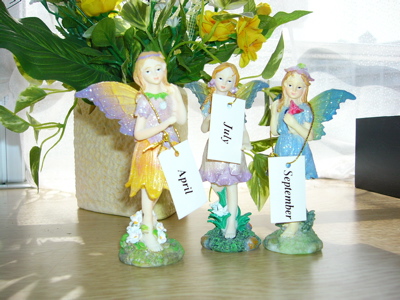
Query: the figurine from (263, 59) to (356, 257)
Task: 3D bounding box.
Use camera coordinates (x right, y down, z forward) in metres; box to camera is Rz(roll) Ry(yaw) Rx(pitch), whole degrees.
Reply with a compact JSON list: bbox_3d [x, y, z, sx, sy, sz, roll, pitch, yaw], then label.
[{"bbox_3d":[0.080,0.003,0.322,0.065,0.145,0.054,1,3,27],"label":"figurine"}]

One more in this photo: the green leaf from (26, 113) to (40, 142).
[{"bbox_3d":[-0.187,-0.025,0.455,0.018,0.036,0.018,0,2,0],"label":"green leaf"}]

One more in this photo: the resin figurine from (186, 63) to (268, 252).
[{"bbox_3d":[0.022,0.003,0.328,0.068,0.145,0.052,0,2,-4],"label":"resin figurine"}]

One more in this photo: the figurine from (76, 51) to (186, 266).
[{"bbox_3d":[-0.042,0.004,0.293,0.065,0.145,0.054,-1,3,-30],"label":"figurine"}]

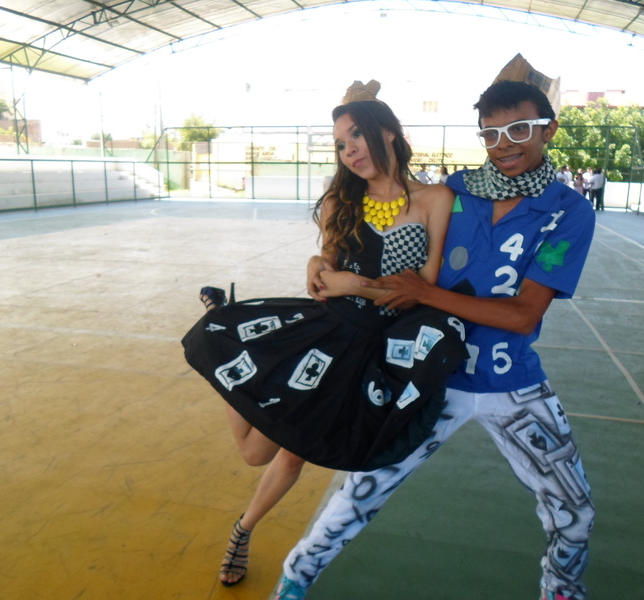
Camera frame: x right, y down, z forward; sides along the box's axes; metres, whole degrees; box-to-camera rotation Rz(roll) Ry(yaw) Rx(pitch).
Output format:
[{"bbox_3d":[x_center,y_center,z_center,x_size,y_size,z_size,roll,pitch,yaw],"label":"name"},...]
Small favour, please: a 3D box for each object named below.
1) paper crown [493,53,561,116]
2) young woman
[{"bbox_3d":[0.571,-0.593,1.620,0.190,0.160,0.190,6,16,42],"label":"paper crown"},{"bbox_3d":[-0.003,0.229,1.981,0.880,1.690,0.620,4,13,14],"label":"young woman"}]

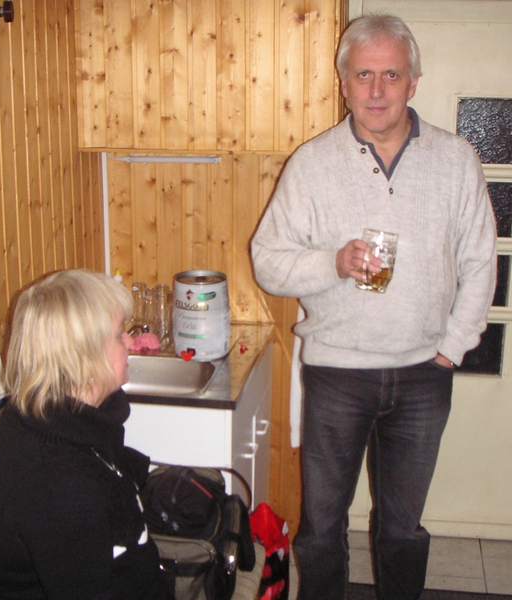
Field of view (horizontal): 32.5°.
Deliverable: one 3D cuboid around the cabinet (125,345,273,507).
[{"bbox_3d":[-0.298,0.590,2.785,0.590,0.840,0.830,2,12,8],"label":"cabinet"}]

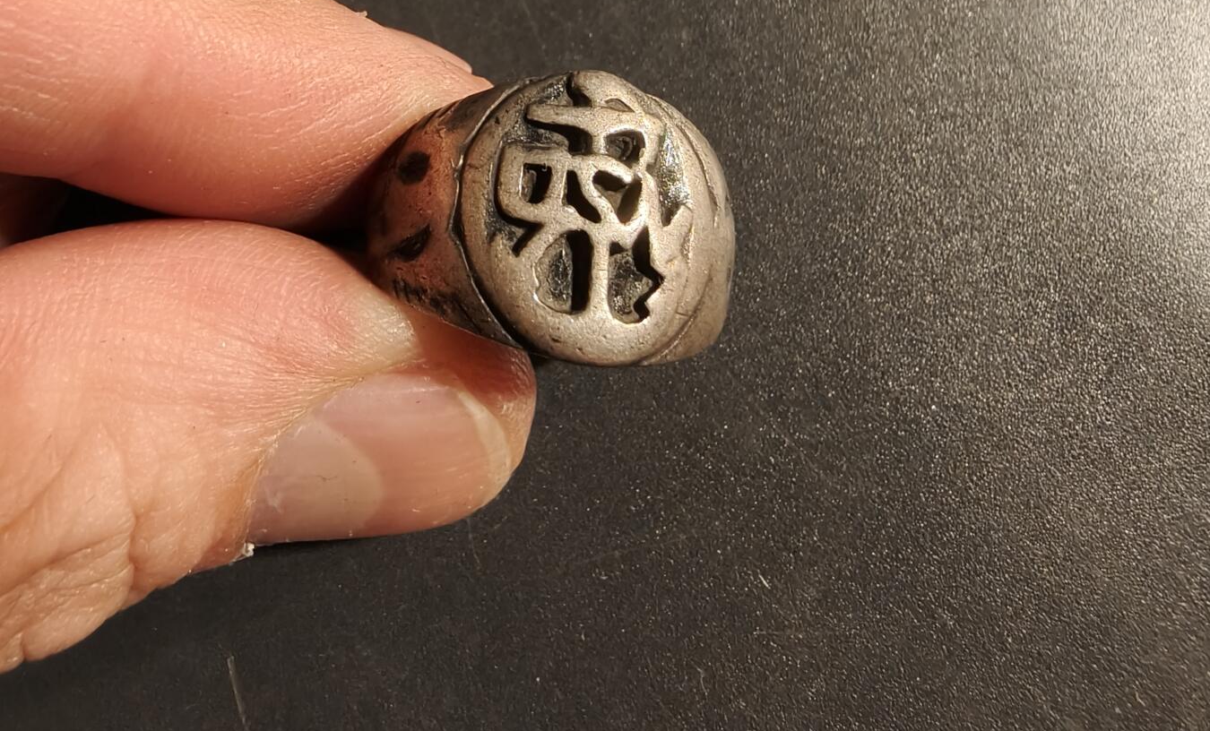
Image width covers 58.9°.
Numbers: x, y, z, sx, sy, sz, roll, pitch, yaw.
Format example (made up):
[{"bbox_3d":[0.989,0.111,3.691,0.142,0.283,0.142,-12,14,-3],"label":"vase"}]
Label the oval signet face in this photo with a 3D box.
[{"bbox_3d":[-0.001,-0.009,0.064,0.016,0.003,0.017,1,94,-14],"label":"oval signet face"}]

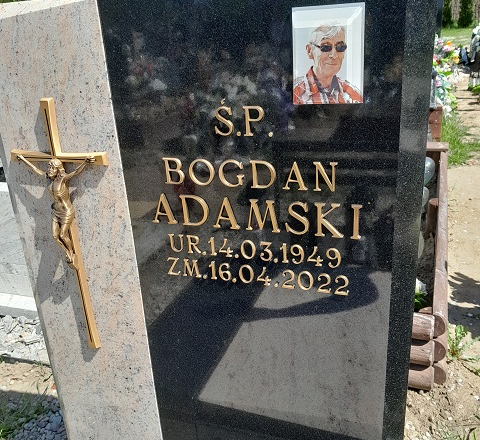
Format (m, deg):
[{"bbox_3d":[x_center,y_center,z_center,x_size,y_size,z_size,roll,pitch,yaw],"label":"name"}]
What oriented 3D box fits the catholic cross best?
[{"bbox_3d":[-0.295,0.034,0.849,0.184,0.463,0.050,4,22,19],"label":"catholic cross"}]

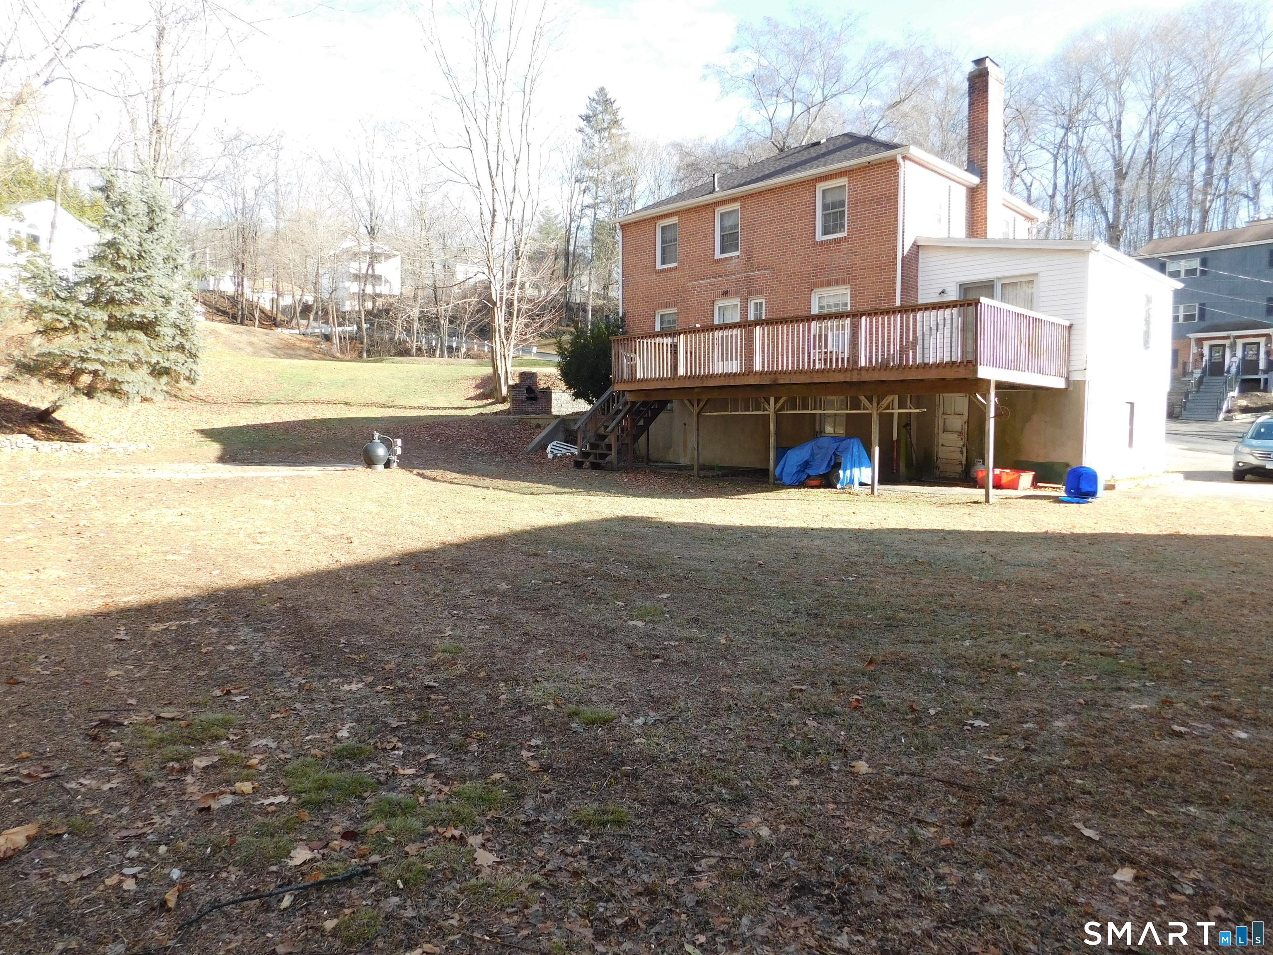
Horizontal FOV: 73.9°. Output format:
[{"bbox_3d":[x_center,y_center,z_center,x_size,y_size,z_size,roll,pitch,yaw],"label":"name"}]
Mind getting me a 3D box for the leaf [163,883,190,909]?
[{"bbox_3d":[-1.434,1.304,2.643,0.070,0.040,0.100,3,4,37],"label":"leaf"}]

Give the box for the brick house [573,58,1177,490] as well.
[{"bbox_3d":[5.615,-5.064,22.146,12.830,9.950,11.720,4,4,45],"label":"brick house"}]

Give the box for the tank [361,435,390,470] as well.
[{"bbox_3d":[-6.197,-0.603,20.100,0.620,0.850,0.620,0,3,0],"label":"tank"}]

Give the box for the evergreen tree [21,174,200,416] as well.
[{"bbox_3d":[-19.373,-6.652,31.000,6.600,9.000,6.500,0,3,0],"label":"evergreen tree"}]

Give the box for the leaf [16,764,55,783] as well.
[{"bbox_3d":[-2.475,1.222,3.488,0.150,0.040,0.120,0,3,-3],"label":"leaf"}]

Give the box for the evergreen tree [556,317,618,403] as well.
[{"bbox_3d":[-1.204,-3.301,24.100,2.000,2.700,2.000,0,3,0],"label":"evergreen tree"}]

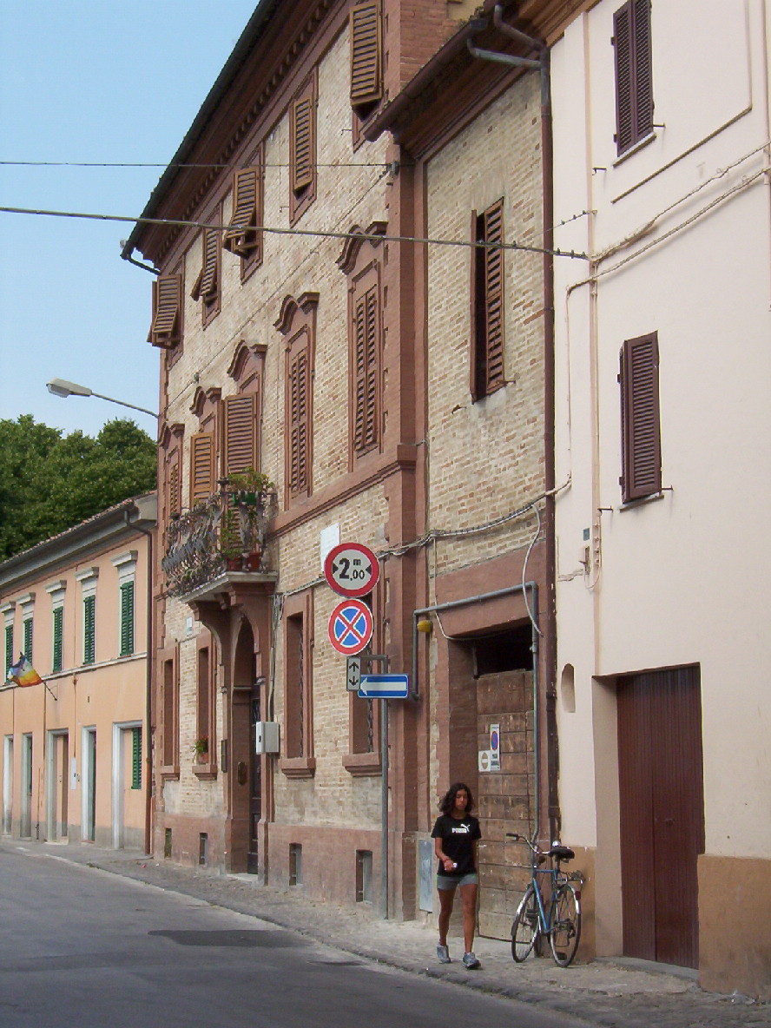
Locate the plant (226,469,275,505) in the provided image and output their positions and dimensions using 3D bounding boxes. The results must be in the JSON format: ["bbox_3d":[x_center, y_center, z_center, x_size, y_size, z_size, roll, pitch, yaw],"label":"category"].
[{"bbox_3d":[-1.905,-0.356,26.569,0.680,0.500,0.400,3,-9,-16],"label":"plant"}]

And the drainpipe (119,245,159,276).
[{"bbox_3d":[-4.697,-4.843,36.606,0.800,0.580,0.140,3,-9,-16],"label":"drainpipe"}]

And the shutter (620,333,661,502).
[{"bbox_3d":[2.029,-0.792,15.629,0.140,1.340,0.740,4,-9,-28],"label":"shutter"}]

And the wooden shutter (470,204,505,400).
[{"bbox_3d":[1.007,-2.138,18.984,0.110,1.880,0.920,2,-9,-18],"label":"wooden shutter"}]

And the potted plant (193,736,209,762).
[{"bbox_3d":[-3.037,3.928,31.597,0.300,0.460,0.320,2,-8,-16],"label":"potted plant"}]

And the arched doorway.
[{"bbox_3d":[-1.879,3.295,27.419,0.400,3.800,1.850,3,-9,-16],"label":"arched doorway"}]

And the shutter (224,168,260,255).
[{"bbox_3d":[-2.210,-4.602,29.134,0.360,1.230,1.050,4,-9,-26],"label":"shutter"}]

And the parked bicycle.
[{"bbox_3d":[1.335,3.303,16.205,0.550,1.080,1.750,2,-8,-14],"label":"parked bicycle"}]

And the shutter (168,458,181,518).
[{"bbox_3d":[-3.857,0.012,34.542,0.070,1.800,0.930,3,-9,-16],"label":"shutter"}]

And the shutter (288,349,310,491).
[{"bbox_3d":[-1.180,-1.229,25.795,0.070,1.940,1.050,2,-8,-16],"label":"shutter"}]

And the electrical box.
[{"bbox_3d":[-1.574,3.022,25.748,0.260,0.410,0.420,3,-9,-16],"label":"electrical box"}]

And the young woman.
[{"bbox_3d":[0.597,3.047,16.113,0.440,1.520,0.370,2,-8,-14],"label":"young woman"}]

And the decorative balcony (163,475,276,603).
[{"bbox_3d":[-2.471,0.460,28.356,0.950,1.550,3.500,2,-8,-16],"label":"decorative balcony"}]

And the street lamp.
[{"bbox_3d":[-5.371,-2.210,36.444,2.400,0.750,0.300,3,-9,-16],"label":"street lamp"}]

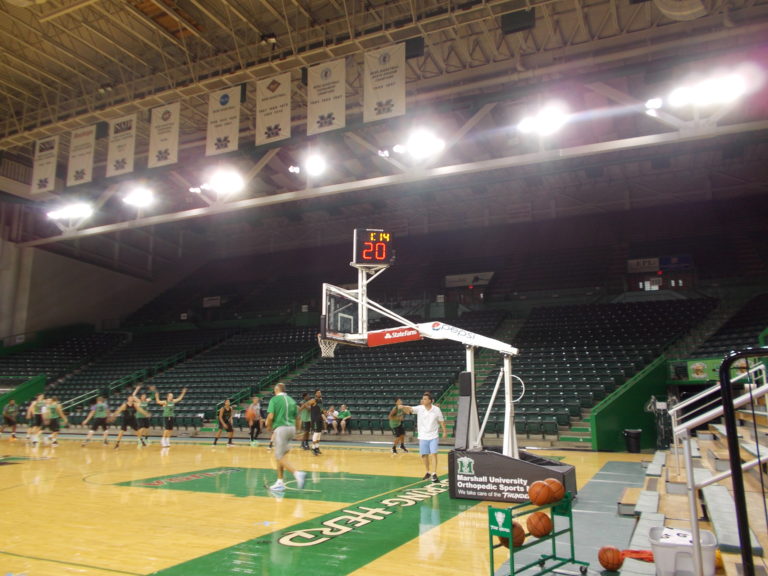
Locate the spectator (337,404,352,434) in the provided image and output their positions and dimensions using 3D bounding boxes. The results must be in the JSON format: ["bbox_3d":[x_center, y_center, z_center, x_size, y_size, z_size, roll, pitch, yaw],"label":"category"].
[{"bbox_3d":[-1.682,5.600,24.556,0.600,1.220,0.800,-5,-12,24],"label":"spectator"}]

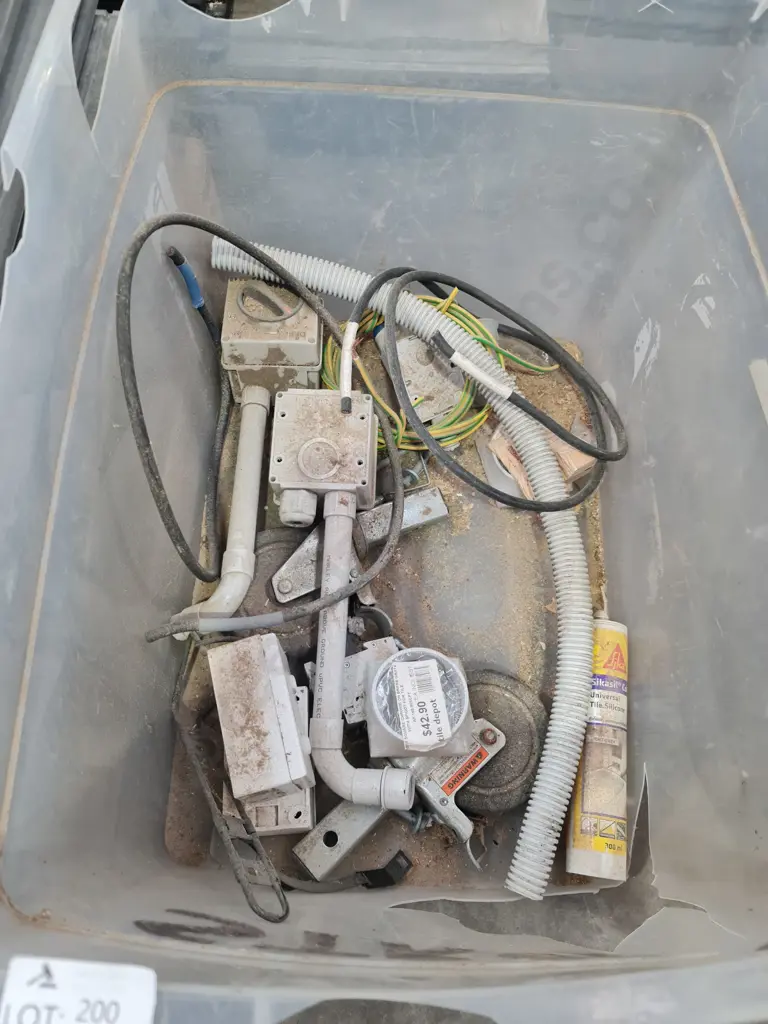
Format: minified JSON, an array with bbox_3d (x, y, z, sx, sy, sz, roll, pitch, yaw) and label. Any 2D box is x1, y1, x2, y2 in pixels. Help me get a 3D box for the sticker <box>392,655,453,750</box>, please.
[{"bbox_3d":[0.032,0.164,0.630,0.039,0.005,0.070,-8,70,-4],"label":"sticker"}]

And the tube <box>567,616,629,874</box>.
[{"bbox_3d":[0.197,0.211,0.678,0.050,0.050,0.224,15,67,-16],"label":"tube"}]

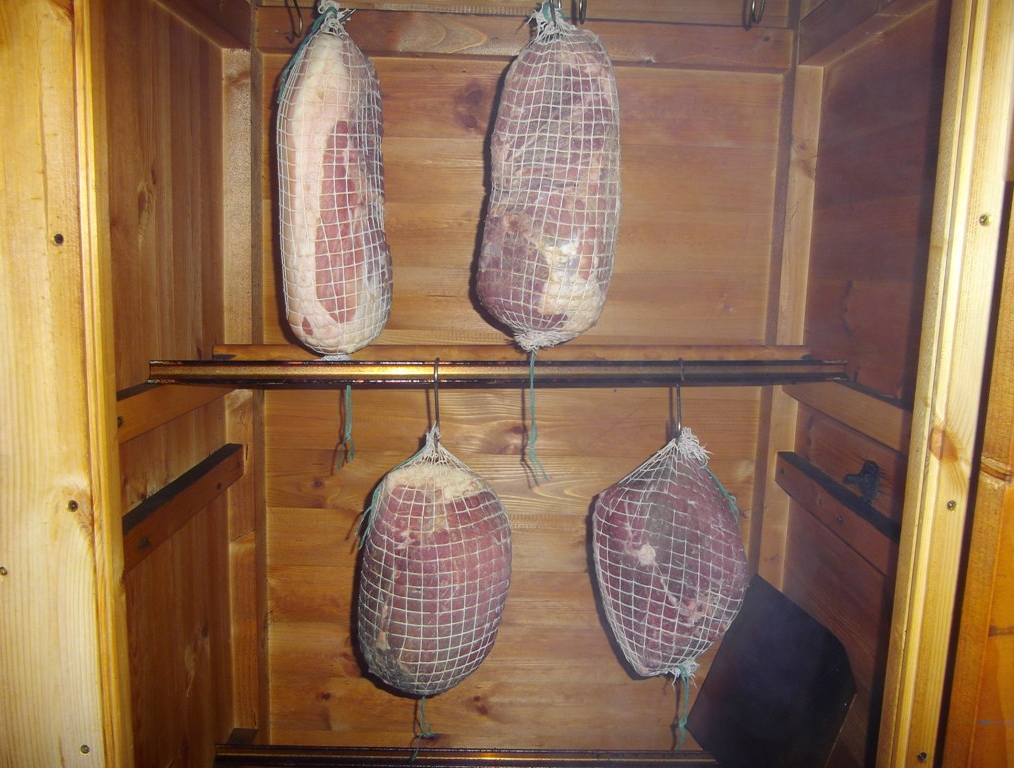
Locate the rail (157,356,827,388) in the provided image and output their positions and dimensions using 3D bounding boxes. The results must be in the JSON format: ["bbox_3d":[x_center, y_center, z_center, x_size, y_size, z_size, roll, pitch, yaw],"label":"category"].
[{"bbox_3d":[0.004,-0.012,0.831,0.729,0.026,0.022,0,8,-5],"label":"rail"}]

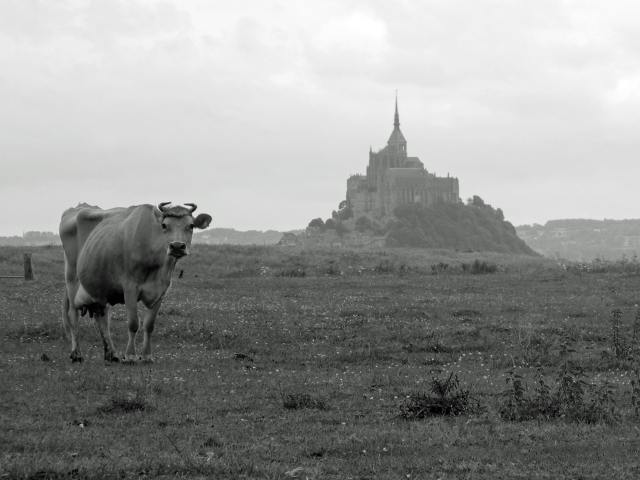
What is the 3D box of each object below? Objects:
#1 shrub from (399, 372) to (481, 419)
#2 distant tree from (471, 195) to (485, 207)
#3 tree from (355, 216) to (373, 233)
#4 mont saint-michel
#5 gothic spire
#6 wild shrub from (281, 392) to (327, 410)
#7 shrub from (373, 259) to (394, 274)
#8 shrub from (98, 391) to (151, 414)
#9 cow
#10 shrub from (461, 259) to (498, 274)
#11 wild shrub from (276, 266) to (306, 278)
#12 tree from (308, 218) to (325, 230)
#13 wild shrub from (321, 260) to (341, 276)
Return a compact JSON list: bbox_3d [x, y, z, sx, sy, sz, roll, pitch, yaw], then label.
[{"bbox_3d":[0.675,0.879,20.900,0.460,0.260,0.400,0,0,0],"label":"shrub"},{"bbox_3d":[128.208,-32.154,3010.000,11.400,9.800,11.000,0,0,0],"label":"distant tree"},{"bbox_3d":[34.822,-12.408,2960.000,14.409,12.808,13.689,0,0,0],"label":"tree"},{"bbox_3d":[67.971,-67.564,3010.000,93.000,104.000,80.000,0,0,0],"label":"mont saint-michel"},{"bbox_3d":[63.296,-106.582,3020.000,4.800,31.036,4.800,0,0,0],"label":"gothic spire"},{"bbox_3d":[-0.097,0.952,21.800,0.270,0.110,0.220,0,0,0],"label":"wild shrub"},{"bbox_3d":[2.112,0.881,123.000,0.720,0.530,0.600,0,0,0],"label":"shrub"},{"bbox_3d":[-1.216,1.011,23.000,0.323,0.149,0.280,0,0,0],"label":"shrub"},{"bbox_3d":[-1.569,0.359,31.200,0.700,1.360,2.000,0,0,-25],"label":"cow"},{"bbox_3d":[3.537,0.588,82.000,0.754,0.355,0.600,0,0,0],"label":"shrub"},{"bbox_3d":[-0.614,0.677,77.000,0.666,0.250,0.500,0,0,0],"label":"wild shrub"},{"bbox_3d":[-2.830,-12.533,2990.000,12.938,9.703,12.291,0,0,0],"label":"tree"},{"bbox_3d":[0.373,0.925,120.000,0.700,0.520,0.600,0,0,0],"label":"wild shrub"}]

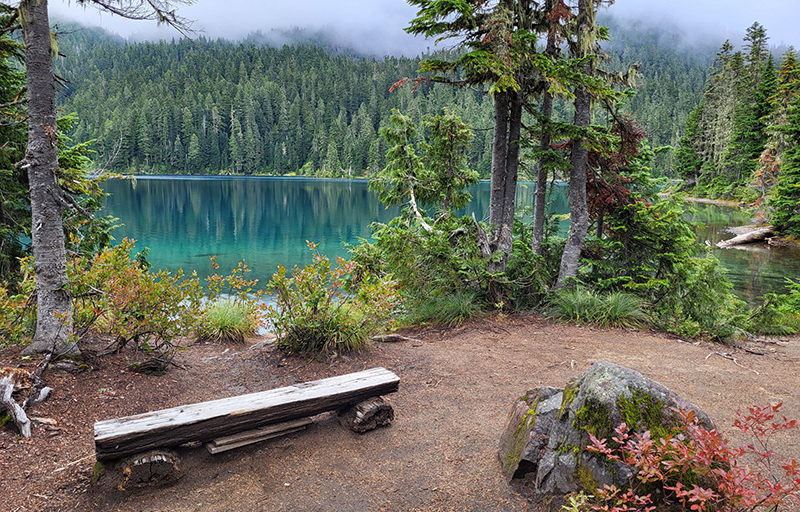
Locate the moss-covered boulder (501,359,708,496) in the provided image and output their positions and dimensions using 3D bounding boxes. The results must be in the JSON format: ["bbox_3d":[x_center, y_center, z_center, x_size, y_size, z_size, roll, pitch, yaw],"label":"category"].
[{"bbox_3d":[1.180,0.906,3.519,1.140,0.560,0.920,3,8,19],"label":"moss-covered boulder"}]

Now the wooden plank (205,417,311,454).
[{"bbox_3d":[-0.896,1.097,3.816,0.680,0.070,0.150,-6,10,-36],"label":"wooden plank"}]

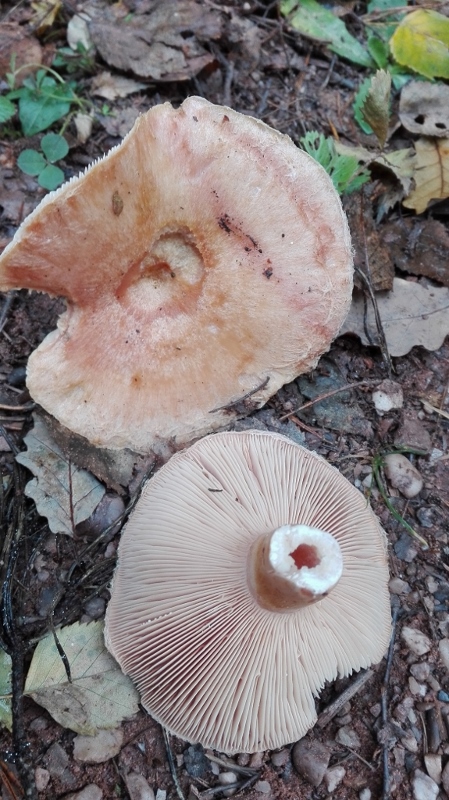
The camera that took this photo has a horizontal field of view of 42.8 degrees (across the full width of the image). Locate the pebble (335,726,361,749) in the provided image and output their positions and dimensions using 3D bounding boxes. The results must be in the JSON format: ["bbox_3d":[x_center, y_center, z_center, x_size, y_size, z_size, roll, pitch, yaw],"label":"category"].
[{"bbox_3d":[0.054,0.147,0.249,0.011,0.005,0.008,10,68,4],"label":"pebble"}]

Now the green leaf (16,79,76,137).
[{"bbox_3d":[-0.118,-0.185,0.367,0.032,0.010,0.047,12,68,5],"label":"green leaf"}]

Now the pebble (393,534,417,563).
[{"bbox_3d":[0.081,0.066,0.255,0.009,0.007,0.012,-16,69,-7],"label":"pebble"}]

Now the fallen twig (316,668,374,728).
[{"bbox_3d":[0.057,0.139,0.267,0.040,0.005,0.004,-36,70,-15],"label":"fallen twig"}]

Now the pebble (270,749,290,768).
[{"bbox_3d":[0.025,0.162,0.258,0.009,0.006,0.006,-19,66,-9],"label":"pebble"}]

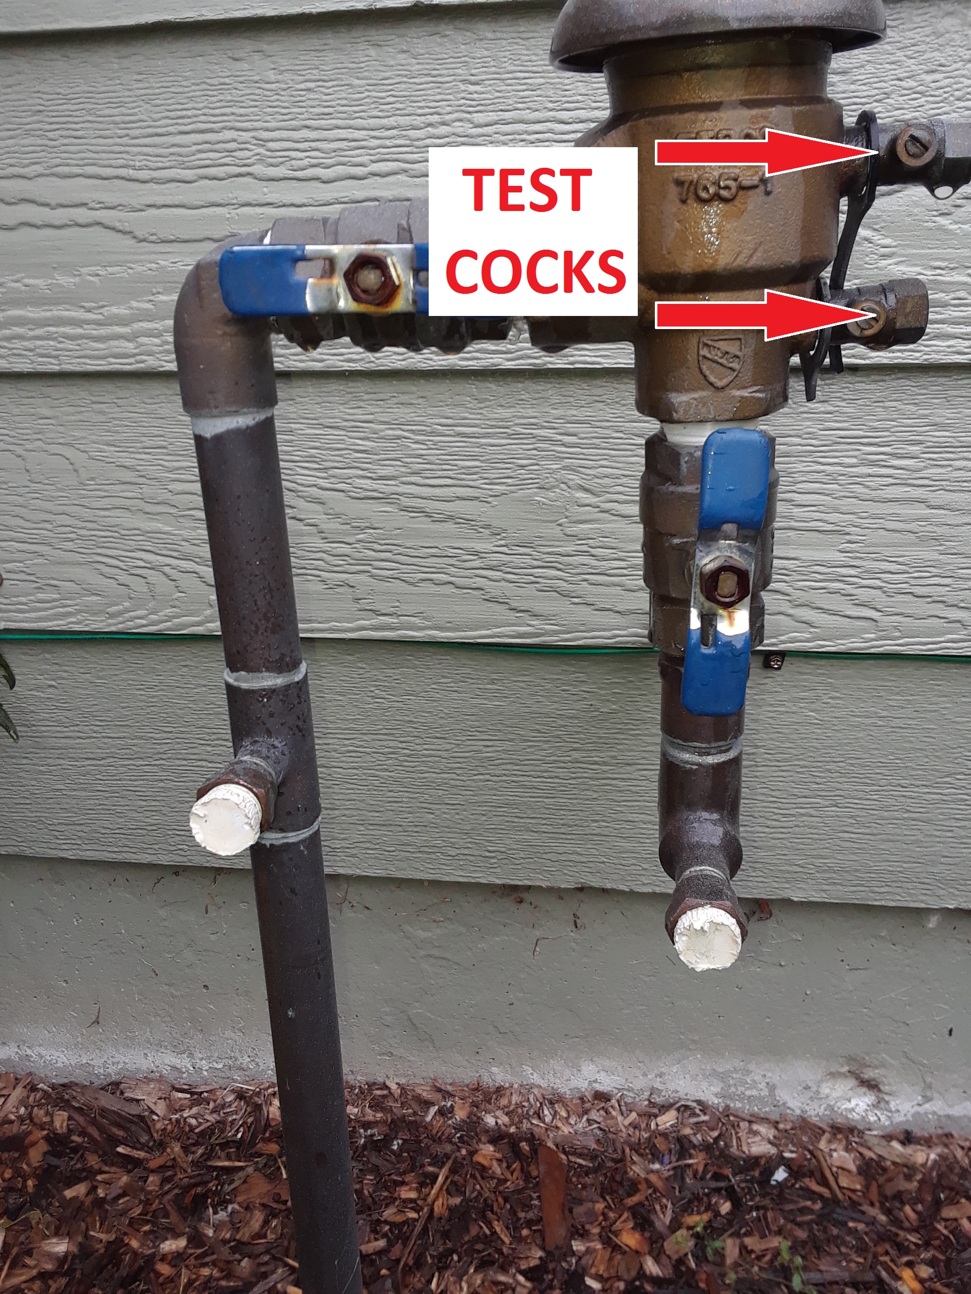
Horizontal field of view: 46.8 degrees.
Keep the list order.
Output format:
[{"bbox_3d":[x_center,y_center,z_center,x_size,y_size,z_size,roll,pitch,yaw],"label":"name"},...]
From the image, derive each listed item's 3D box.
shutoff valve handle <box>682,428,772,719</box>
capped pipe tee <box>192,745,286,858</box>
[{"bbox_3d":[0.079,-0.022,0.368,0.022,0.097,0.014,2,20,1],"label":"shutoff valve handle"},{"bbox_3d":[-0.087,0.051,0.409,0.029,0.029,0.049,0,20,6],"label":"capped pipe tee"}]

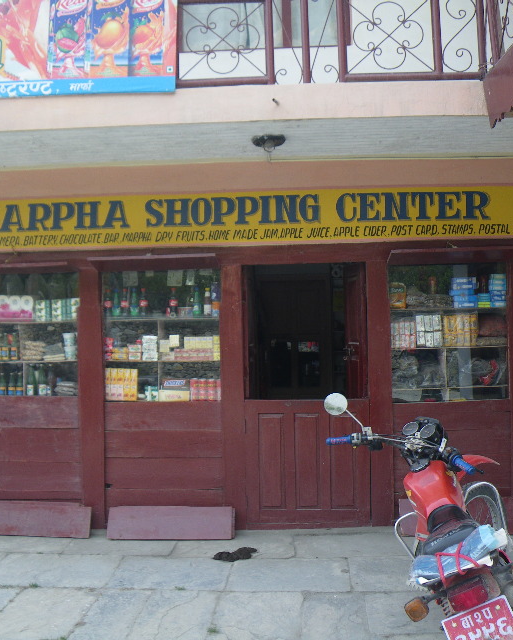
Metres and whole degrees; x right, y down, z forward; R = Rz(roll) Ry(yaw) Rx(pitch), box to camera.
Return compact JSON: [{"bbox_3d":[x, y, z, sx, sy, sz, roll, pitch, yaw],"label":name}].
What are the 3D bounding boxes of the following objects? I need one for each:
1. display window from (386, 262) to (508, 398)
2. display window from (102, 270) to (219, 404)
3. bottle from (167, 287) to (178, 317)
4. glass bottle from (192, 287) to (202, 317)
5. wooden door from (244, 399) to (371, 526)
[{"bbox_3d":[1.459,0.097,5.273,0.885,1.041,0.100,-1,0,3],"label":"display window"},{"bbox_3d":[-0.730,0.123,5.388,0.917,1.023,0.100,-1,0,3],"label":"display window"},{"bbox_3d":[-0.657,-0.139,5.486,0.066,0.238,0.066,-1,0,3],"label":"bottle"},{"bbox_3d":[-0.468,-0.139,5.476,0.066,0.238,0.066,-1,0,3],"label":"glass bottle"},{"bbox_3d":[0.390,1.086,5.279,0.951,0.960,0.050,-1,0,3],"label":"wooden door"}]

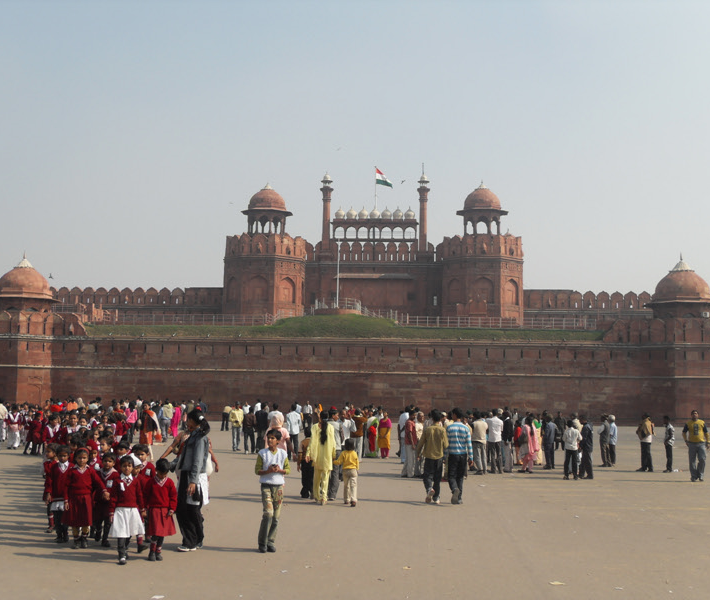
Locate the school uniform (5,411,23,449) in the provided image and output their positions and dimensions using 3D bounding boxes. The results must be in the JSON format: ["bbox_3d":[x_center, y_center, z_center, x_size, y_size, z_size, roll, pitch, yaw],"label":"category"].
[{"bbox_3d":[-10.788,4.125,33.000,0.480,1.206,0.300,1,-6,3],"label":"school uniform"}]

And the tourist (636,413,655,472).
[{"bbox_3d":[8.305,4.077,29.700,0.440,1.700,0.520,-2,-7,31],"label":"tourist"}]

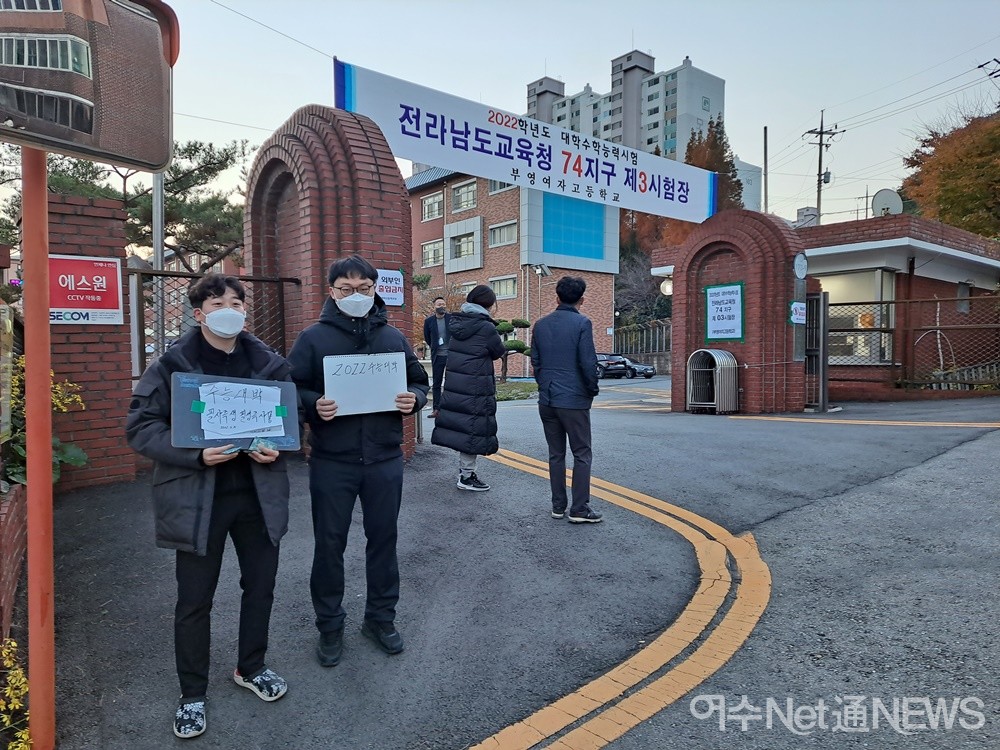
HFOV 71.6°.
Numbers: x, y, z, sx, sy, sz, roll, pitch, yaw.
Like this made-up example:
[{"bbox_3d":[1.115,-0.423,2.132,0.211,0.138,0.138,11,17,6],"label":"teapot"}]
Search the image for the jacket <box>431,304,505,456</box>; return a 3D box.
[{"bbox_3d":[-0.255,0.039,5.450,0.460,1.170,0.500,-2,3,-32],"label":"jacket"}]

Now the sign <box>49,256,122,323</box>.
[{"bbox_3d":[-2.899,-0.587,4.820,0.490,0.475,0.020,-3,4,-45],"label":"sign"}]

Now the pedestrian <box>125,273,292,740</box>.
[{"bbox_3d":[-1.115,0.435,2.680,0.590,1.690,0.450,-2,3,-21],"label":"pedestrian"}]

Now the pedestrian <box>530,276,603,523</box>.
[{"bbox_3d":[0.491,0.151,4.970,0.520,1.710,0.380,0,3,18],"label":"pedestrian"}]

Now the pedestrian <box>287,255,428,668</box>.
[{"bbox_3d":[-0.642,0.340,3.100,0.600,1.750,0.440,-1,3,-10],"label":"pedestrian"}]

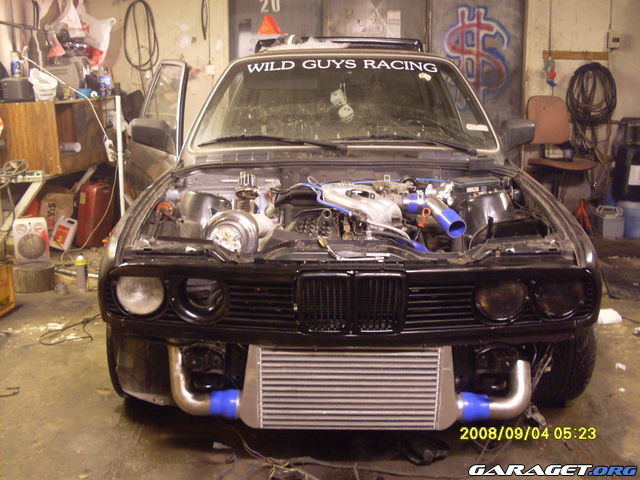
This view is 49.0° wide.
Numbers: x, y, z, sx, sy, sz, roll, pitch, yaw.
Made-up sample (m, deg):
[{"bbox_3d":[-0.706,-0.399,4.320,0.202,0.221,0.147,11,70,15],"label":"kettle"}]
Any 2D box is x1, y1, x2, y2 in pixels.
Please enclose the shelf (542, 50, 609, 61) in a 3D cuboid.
[{"bbox_3d":[2.291,-1.654,6.300,0.590,0.085,0.060,0,13,0],"label":"shelf"}]

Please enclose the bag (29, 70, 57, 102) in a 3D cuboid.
[{"bbox_3d":[-1.987,-1.114,5.050,0.210,0.235,0.190,-3,14,-15],"label":"bag"}]

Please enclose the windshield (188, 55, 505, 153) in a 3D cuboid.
[{"bbox_3d":[0.117,-0.650,3.330,1.410,0.110,0.680,0,49,1],"label":"windshield"}]

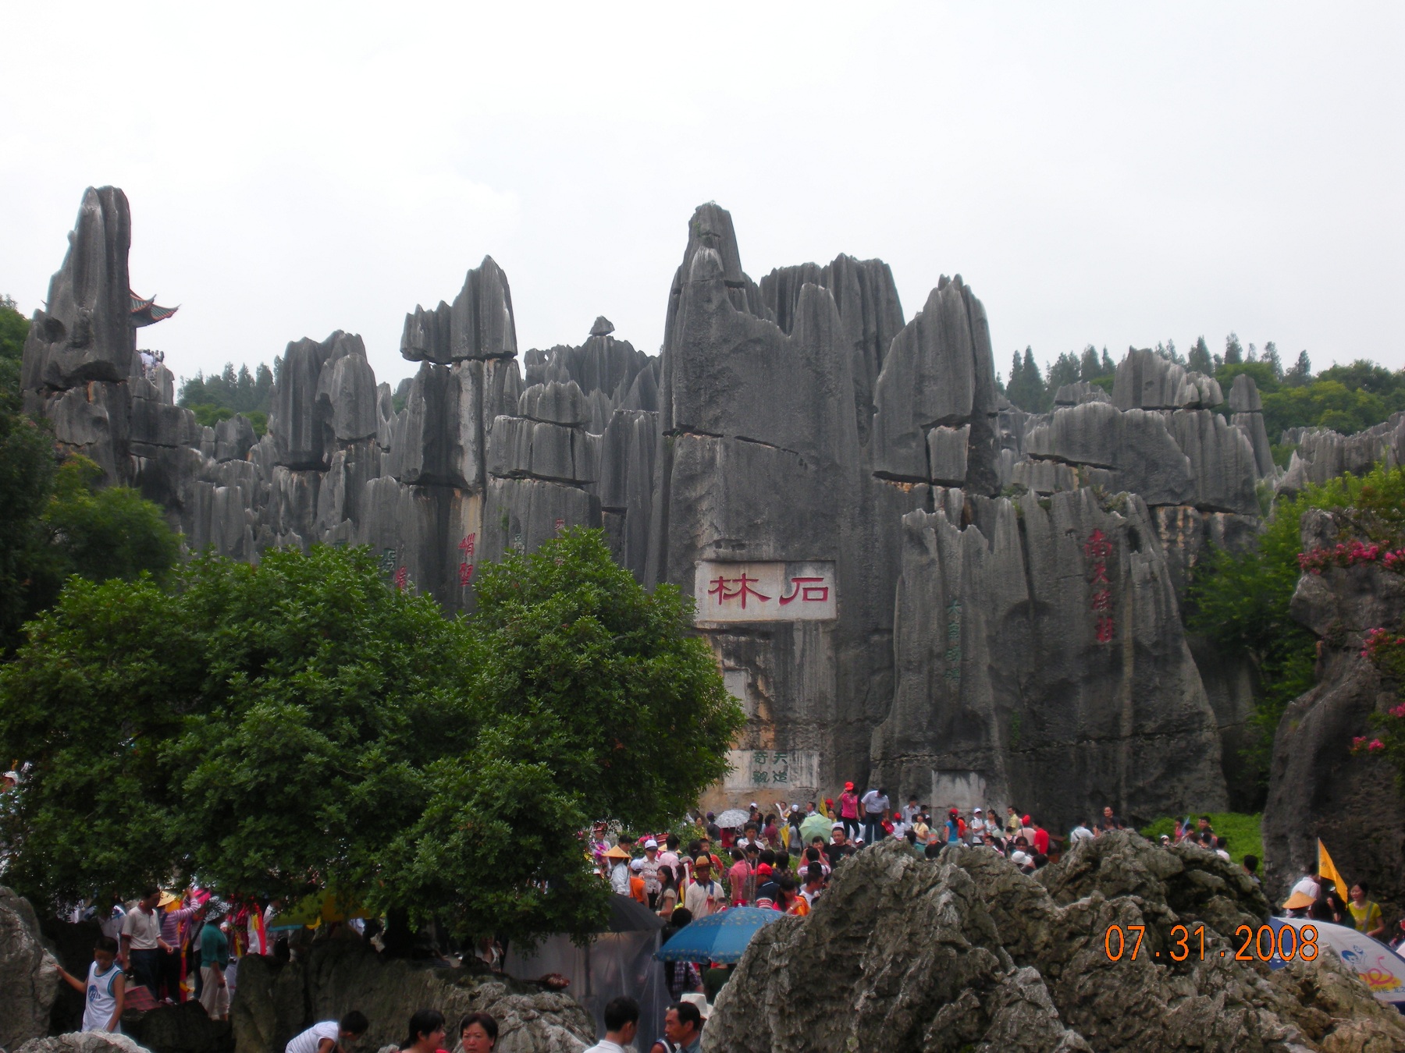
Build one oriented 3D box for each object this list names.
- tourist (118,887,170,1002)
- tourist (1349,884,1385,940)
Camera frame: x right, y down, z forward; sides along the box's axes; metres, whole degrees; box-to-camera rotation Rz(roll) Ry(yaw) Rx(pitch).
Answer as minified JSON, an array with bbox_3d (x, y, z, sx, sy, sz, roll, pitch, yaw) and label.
[{"bbox_3d":[-8.066,6.051,30.500,0.620,1.680,0.450,4,-7,-37],"label":"tourist"},{"bbox_3d":[7.715,4.925,24.500,0.460,1.600,0.340,-3,-7,24],"label":"tourist"}]

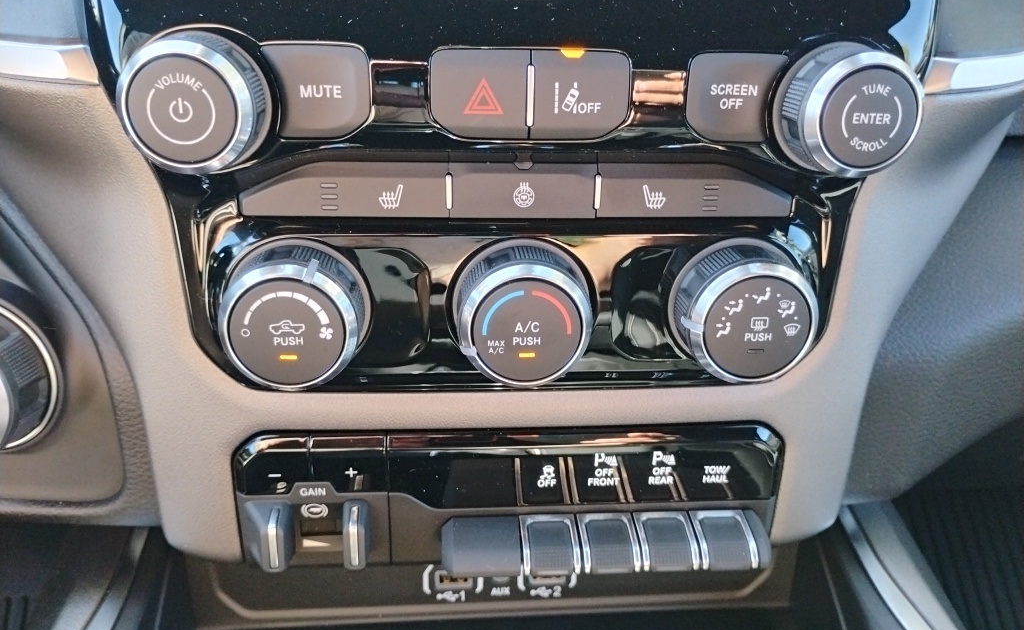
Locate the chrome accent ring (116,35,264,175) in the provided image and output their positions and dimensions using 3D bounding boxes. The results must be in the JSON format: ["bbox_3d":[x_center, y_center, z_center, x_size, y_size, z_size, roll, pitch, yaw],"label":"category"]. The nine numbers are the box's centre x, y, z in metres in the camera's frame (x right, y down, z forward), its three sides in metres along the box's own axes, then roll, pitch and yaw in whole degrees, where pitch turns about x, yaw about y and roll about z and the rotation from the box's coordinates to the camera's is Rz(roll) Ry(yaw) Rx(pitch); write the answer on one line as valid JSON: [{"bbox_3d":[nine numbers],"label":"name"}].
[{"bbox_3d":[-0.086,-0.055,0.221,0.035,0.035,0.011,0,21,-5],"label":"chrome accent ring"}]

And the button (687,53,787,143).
[{"bbox_3d":[0.066,-0.066,0.249,0.030,0.026,0.009,0,21,-5],"label":"button"}]

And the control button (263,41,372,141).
[{"bbox_3d":[-0.056,-0.065,0.240,0.030,0.026,0.009,0,21,-5],"label":"control button"}]

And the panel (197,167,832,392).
[{"bbox_3d":[0.004,-0.006,0.257,0.202,0.079,0.030,0,21,-5],"label":"panel"}]

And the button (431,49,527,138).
[{"bbox_3d":[-0.010,-0.065,0.243,0.029,0.025,0.009,0,21,-5],"label":"button"}]

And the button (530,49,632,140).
[{"bbox_3d":[0.020,-0.066,0.246,0.030,0.025,0.009,0,21,-5],"label":"button"}]

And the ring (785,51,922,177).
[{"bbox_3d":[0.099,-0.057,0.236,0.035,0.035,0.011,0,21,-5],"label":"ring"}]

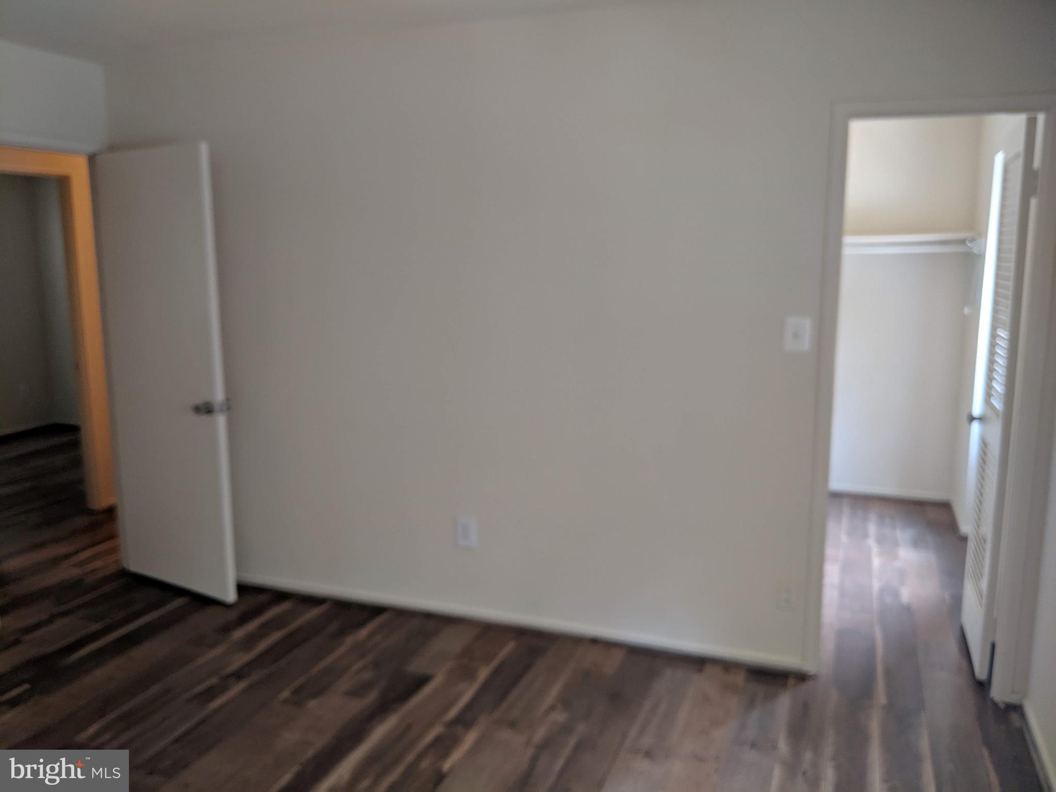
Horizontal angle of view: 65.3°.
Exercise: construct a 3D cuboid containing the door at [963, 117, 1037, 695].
[{"bbox_3d":[1.788,0.017,3.158,0.038,2.020,0.560,3,10,21],"label":"door"}]

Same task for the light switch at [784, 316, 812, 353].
[{"bbox_3d":[0.972,-0.222,2.970,0.076,0.118,0.013,3,10,19],"label":"light switch"}]

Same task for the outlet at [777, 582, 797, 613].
[{"bbox_3d":[0.984,0.764,3.131,0.072,0.115,0.009,3,10,19],"label":"outlet"}]

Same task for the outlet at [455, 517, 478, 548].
[{"bbox_3d":[-0.259,0.587,3.540,0.074,0.117,0.009,3,10,19],"label":"outlet"}]

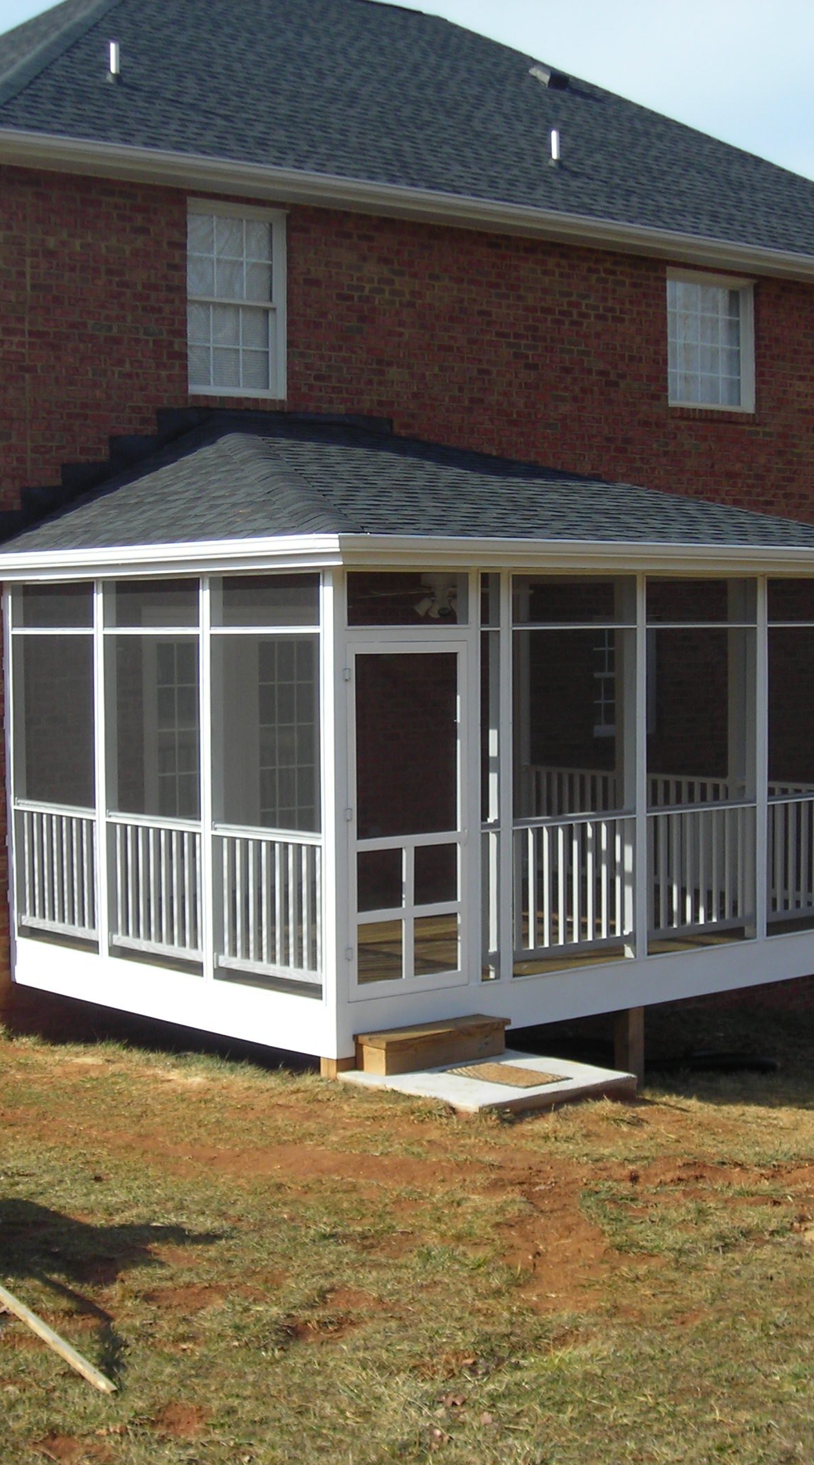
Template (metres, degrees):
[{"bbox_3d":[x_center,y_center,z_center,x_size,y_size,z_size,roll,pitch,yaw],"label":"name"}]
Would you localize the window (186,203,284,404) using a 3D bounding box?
[{"bbox_3d":[-1.271,-3.193,15.886,0.920,1.450,0.120,-3,4,-40],"label":"window"}]

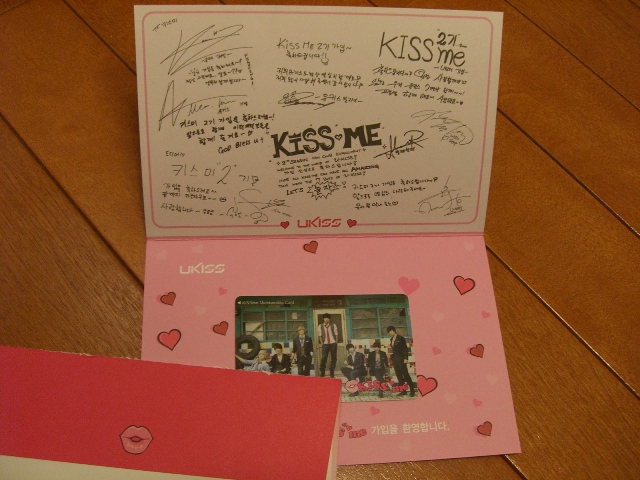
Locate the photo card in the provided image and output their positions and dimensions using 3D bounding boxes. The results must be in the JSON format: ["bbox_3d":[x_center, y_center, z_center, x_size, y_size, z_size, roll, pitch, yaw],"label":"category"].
[{"bbox_3d":[0.003,0.052,0.339,0.086,0.001,0.054,0,66,-7],"label":"photo card"}]

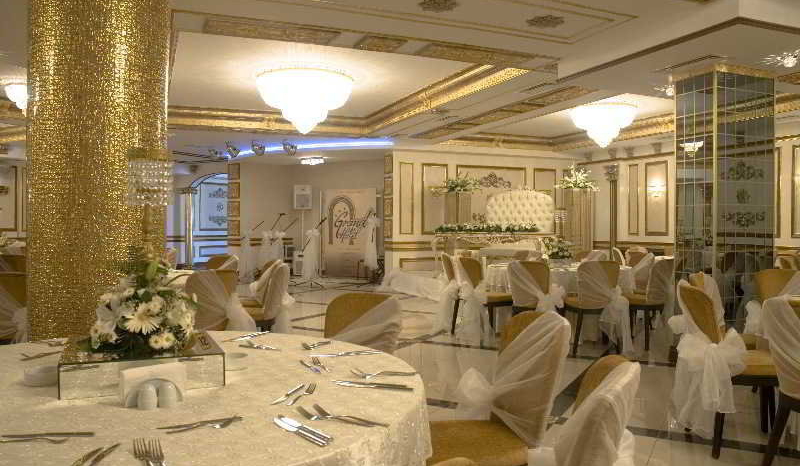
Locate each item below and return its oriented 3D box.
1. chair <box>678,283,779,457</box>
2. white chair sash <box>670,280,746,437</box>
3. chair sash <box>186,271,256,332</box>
[{"bbox_3d":[1.960,0.748,3.458,0.580,0.910,0.480,0,1,2],"label":"chair"},{"bbox_3d":[1.672,0.697,3.261,0.280,0.820,0.470,0,1,6],"label":"white chair sash"},{"bbox_3d":[-1.278,0.663,4.360,0.480,0.750,0.260,-1,1,-23],"label":"chair sash"}]

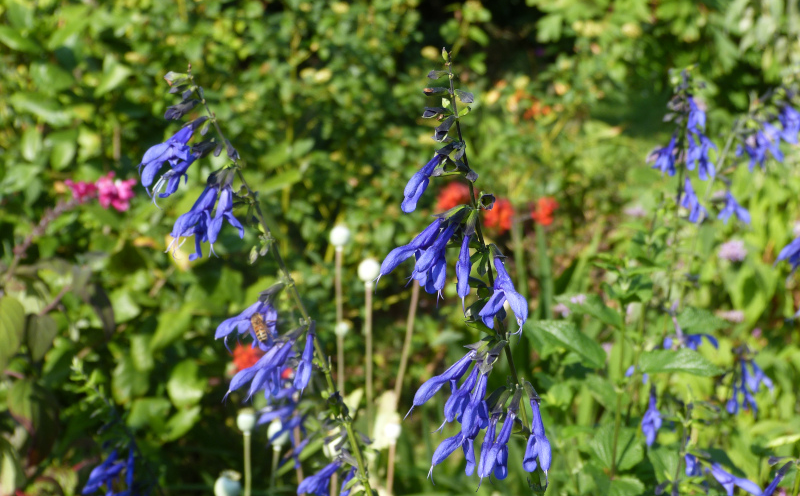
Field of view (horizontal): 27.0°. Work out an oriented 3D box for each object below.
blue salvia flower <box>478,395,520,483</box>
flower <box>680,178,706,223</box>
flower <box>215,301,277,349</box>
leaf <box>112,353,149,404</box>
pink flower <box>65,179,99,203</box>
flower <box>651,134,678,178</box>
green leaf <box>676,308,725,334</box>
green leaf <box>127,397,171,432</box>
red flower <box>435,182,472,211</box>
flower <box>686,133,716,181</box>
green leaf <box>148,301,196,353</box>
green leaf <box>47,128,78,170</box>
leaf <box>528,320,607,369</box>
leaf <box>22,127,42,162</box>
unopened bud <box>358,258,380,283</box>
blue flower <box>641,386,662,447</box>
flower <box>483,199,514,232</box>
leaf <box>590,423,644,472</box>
[{"bbox_3d":[0.057,0.109,0.950,0.024,0.050,0.026,6,13,24],"label":"blue salvia flower"},{"bbox_3d":[0.247,-0.039,1.400,0.022,0.039,0.025,-7,14,-30],"label":"flower"},{"bbox_3d":[-0.088,0.044,0.950,0.036,0.029,0.026,-5,13,-22],"label":"flower"},{"bbox_3d":[-0.364,0.176,2.250,0.049,0.070,0.030,0,11,0],"label":"leaf"},{"bbox_3d":[-0.278,-0.050,1.450,0.030,0.021,0.025,4,13,17],"label":"pink flower"},{"bbox_3d":[0.223,-0.078,1.400,0.024,0.035,0.027,7,14,30],"label":"flower"},{"bbox_3d":[0.229,0.056,1.270,0.037,0.020,0.030,0,11,0],"label":"green leaf"},{"bbox_3d":[-0.340,0.225,2.250,0.059,0.049,0.035,0,11,0],"label":"green leaf"},{"bbox_3d":[0.058,-0.056,1.800,0.041,0.030,0.036,0,12,0],"label":"red flower"},{"bbox_3d":[0.230,-0.070,1.270,0.023,0.037,0.024,0,11,0],"label":"flower"},{"bbox_3d":[-0.219,0.076,1.600,0.046,0.048,0.028,0,12,0],"label":"green leaf"},{"bbox_3d":[-0.497,-0.145,2.450,0.047,0.062,0.030,-2,11,-10],"label":"green leaf"},{"bbox_3d":[0.116,0.067,1.150,0.054,0.033,0.035,4,12,20],"label":"leaf"},{"bbox_3d":[-0.543,-0.152,2.450,0.032,0.053,0.025,-2,11,-10],"label":"leaf"},{"bbox_3d":[-0.029,0.022,1.600,0.021,0.023,0.021,0,11,0],"label":"unopened bud"},{"bbox_3d":[0.178,0.119,1.180,0.016,0.043,0.020,1,12,6],"label":"blue flower"},{"bbox_3d":[0.143,-0.047,2.400,0.043,0.049,0.045,0,11,0],"label":"flower"},{"bbox_3d":[0.153,0.140,1.170,0.038,0.035,0.030,0,11,0],"label":"leaf"}]

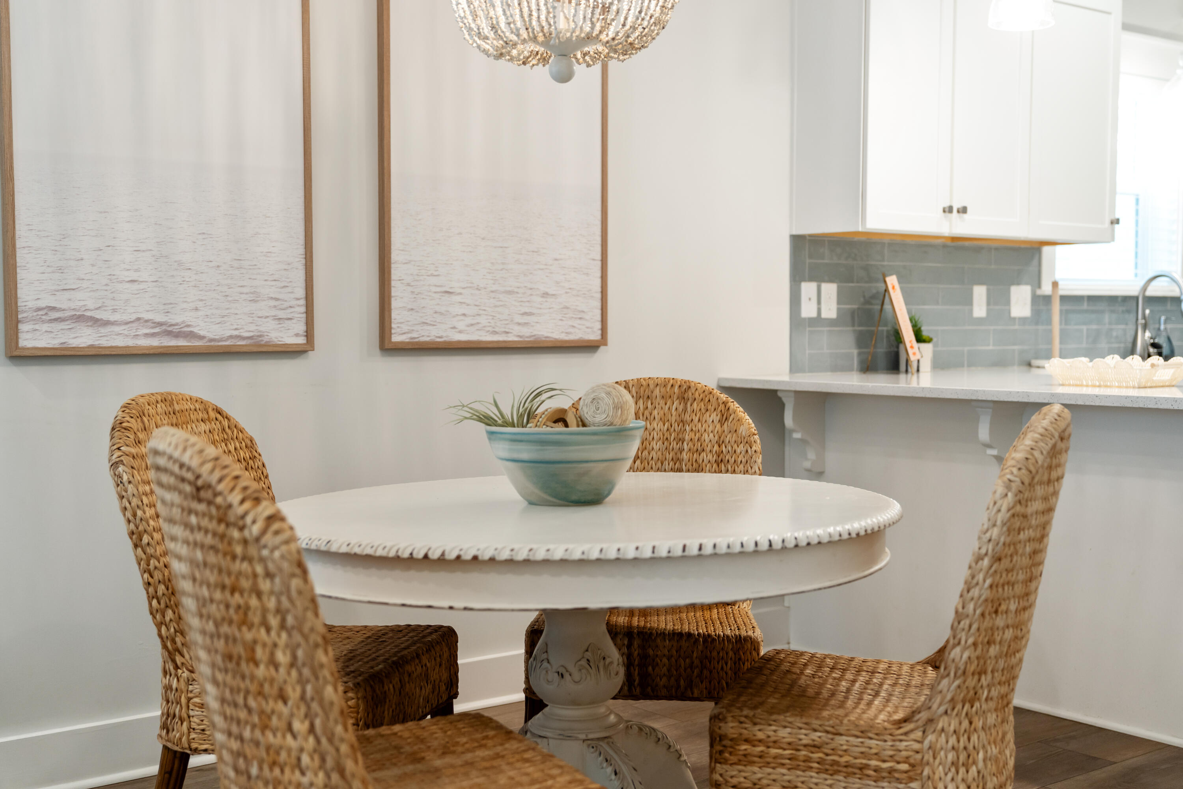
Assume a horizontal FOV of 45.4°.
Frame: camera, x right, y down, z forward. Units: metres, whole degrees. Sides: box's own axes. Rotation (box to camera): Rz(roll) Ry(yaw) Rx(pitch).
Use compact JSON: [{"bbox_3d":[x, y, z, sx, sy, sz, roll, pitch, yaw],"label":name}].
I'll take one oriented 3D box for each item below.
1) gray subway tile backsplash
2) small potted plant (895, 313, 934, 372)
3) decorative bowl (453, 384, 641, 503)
[{"bbox_3d":[1.617,-0.343,5.460,2.392,0.465,0.020,-3,4,-38],"label":"gray subway tile backsplash"},{"bbox_3d":[1.129,-0.186,4.947,0.123,0.207,0.123,-3,4,-38],"label":"small potted plant"},{"bbox_3d":[-0.087,0.093,2.710,0.378,0.230,0.311,0,3,0],"label":"decorative bowl"}]

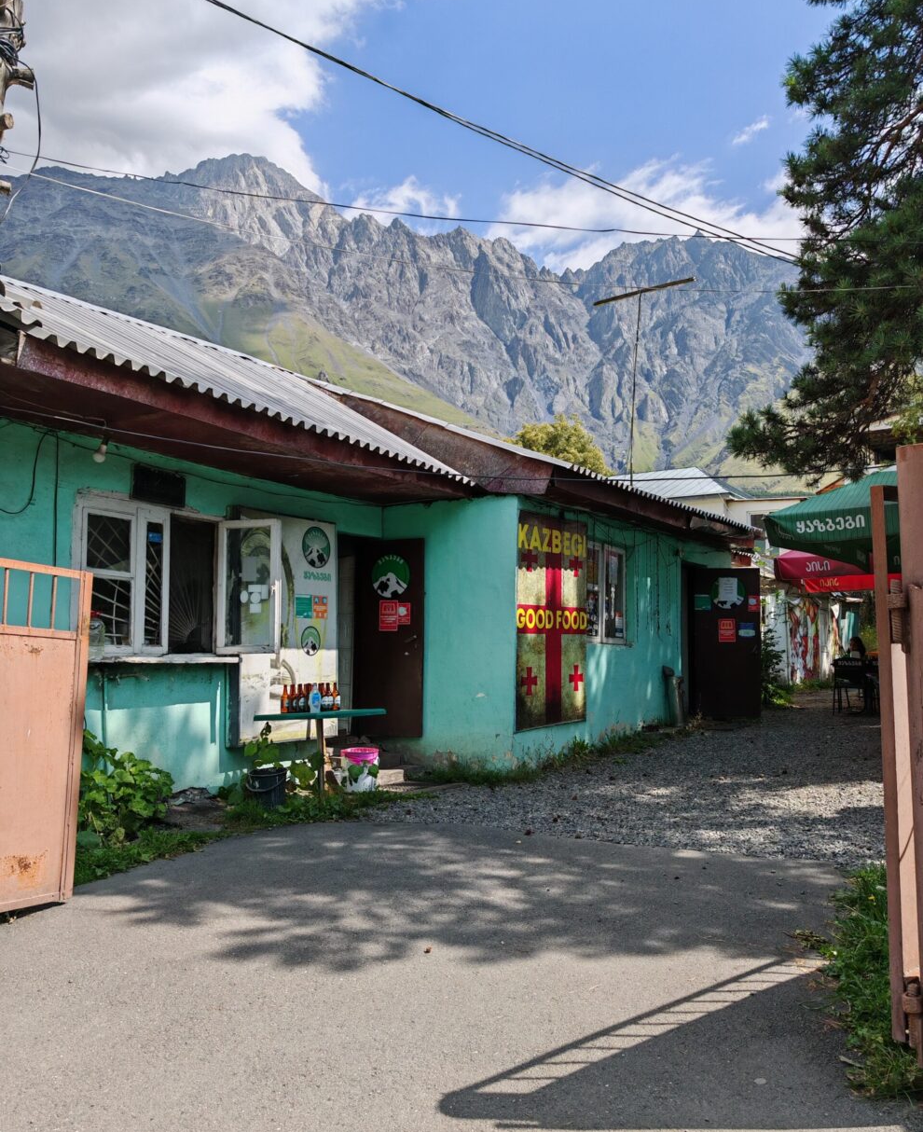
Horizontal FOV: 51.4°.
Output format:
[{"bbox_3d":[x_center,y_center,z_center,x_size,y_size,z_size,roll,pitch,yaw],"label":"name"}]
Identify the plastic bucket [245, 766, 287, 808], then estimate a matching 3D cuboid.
[{"bbox_3d":[-1.619,1.859,8.000,0.330,0.320,0.330,0,-5,0],"label":"plastic bucket"}]

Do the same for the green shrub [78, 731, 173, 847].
[{"bbox_3d":[-2.453,1.575,6.850,0.720,0.800,0.900,-3,-6,33],"label":"green shrub"}]

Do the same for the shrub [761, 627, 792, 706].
[{"bbox_3d":[4.687,1.528,14.600,0.700,1.200,0.750,-3,-6,33],"label":"shrub"}]

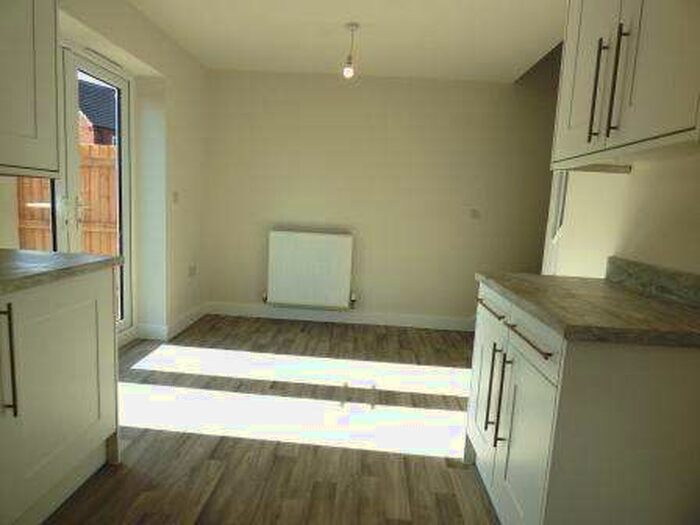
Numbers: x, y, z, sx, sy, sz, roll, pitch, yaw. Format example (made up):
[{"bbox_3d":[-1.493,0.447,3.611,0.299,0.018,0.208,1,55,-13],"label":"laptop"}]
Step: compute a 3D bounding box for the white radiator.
[{"bbox_3d":[-0.384,0.062,3.931,0.788,0.697,0.090,3,8,2],"label":"white radiator"}]

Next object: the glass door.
[{"bbox_3d":[-1.728,-0.366,2.780,0.070,1.859,0.658,3,8,2],"label":"glass door"}]

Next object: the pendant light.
[{"bbox_3d":[0.004,-1.423,2.736,0.088,0.337,0.088,3,8,2],"label":"pendant light"}]

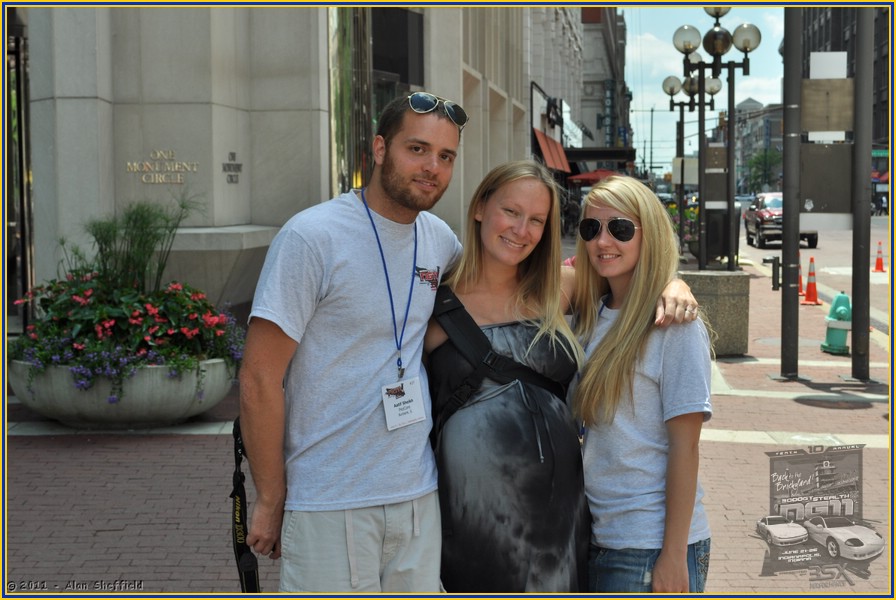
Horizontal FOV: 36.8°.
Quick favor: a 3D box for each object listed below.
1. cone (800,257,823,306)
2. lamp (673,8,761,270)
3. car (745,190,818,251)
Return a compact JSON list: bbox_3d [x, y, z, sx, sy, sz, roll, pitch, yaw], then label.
[{"bbox_3d":[5.401,-0.297,19.971,0.360,0.700,0.360,0,5,8],"label":"cone"},{"bbox_3d":[5.717,-3.644,28.347,1.891,6.013,1.650,0,5,8],"label":"lamp"},{"bbox_3d":[10.841,-2.692,44.022,1.920,1.820,5.300,0,5,8],"label":"car"}]

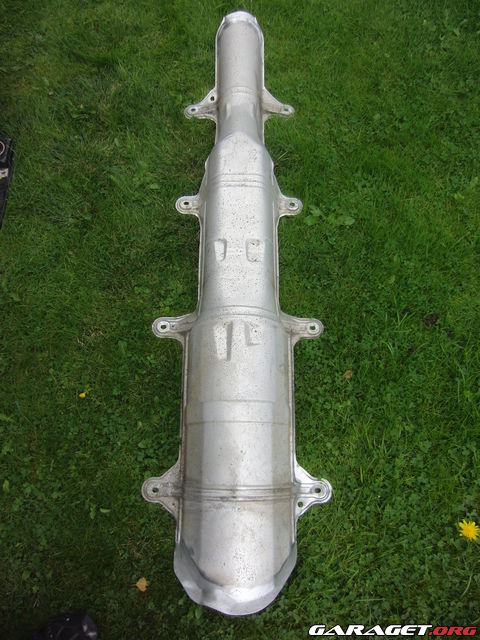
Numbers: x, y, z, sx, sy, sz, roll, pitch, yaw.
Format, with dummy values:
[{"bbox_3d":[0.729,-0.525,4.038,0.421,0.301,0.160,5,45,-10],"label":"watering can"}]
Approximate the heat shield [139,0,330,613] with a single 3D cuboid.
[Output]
[{"bbox_3d":[-0.002,-0.228,1.047,0.360,0.110,1.558,0,67,0],"label":"heat shield"}]

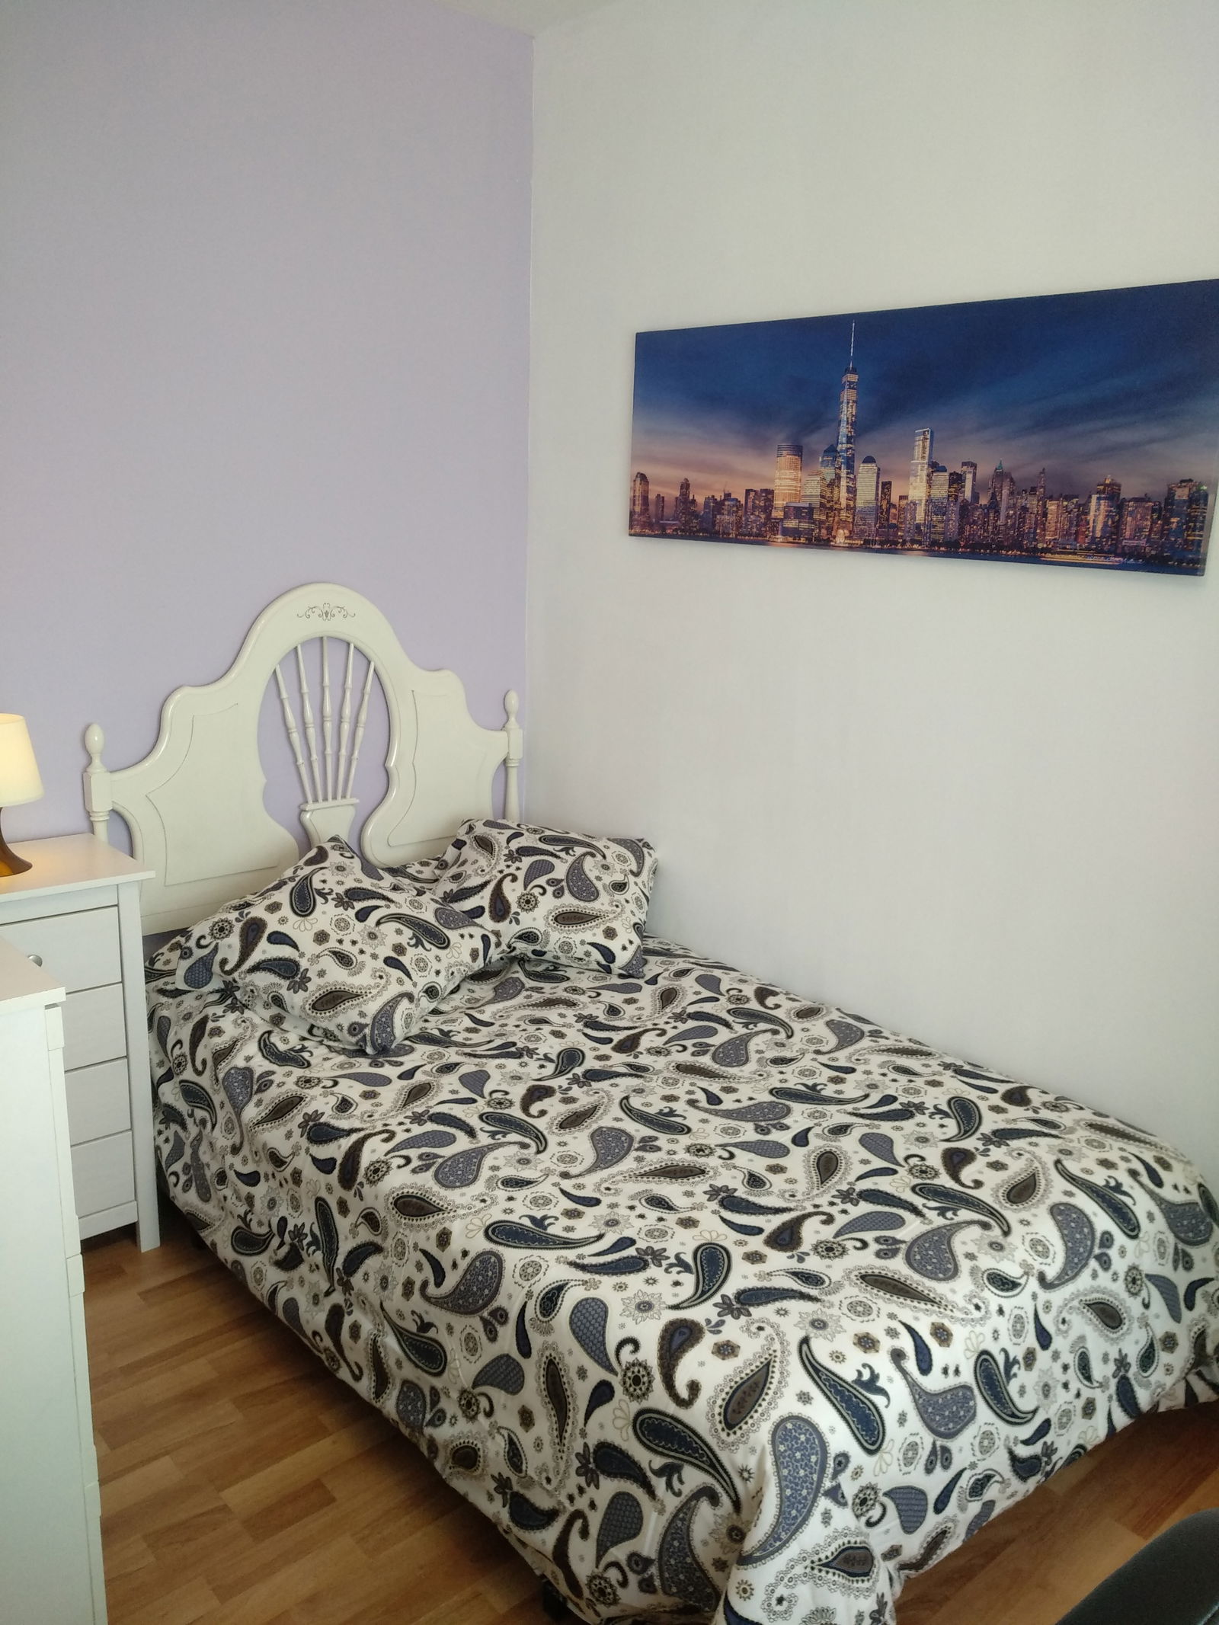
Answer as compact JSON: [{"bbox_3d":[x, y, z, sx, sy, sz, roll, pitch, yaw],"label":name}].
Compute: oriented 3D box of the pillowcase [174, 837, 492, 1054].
[{"bbox_3d":[-0.609,0.304,2.322,0.470,0.170,0.510,33,41,3],"label":"pillowcase"}]

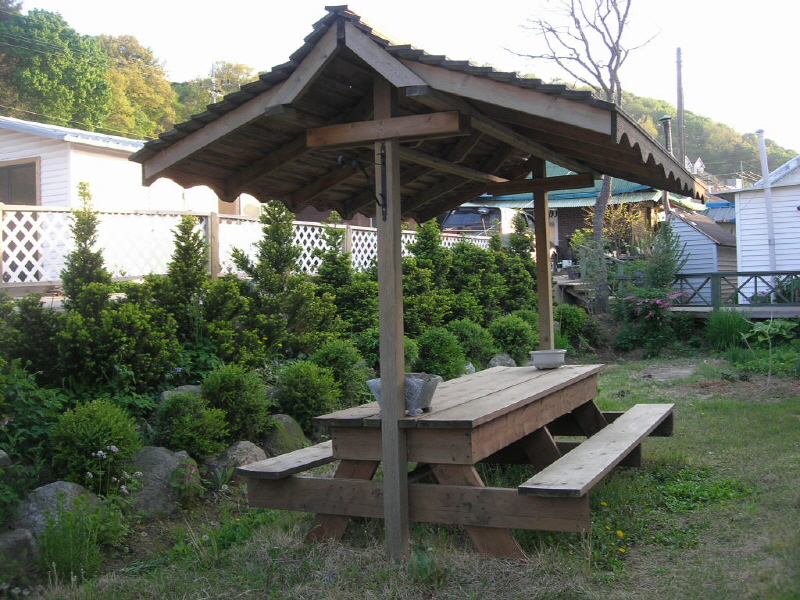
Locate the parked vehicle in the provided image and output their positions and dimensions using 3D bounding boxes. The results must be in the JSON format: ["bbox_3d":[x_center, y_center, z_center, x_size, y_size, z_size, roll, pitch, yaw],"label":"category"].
[{"bbox_3d":[2.921,-1.459,24.655,1.780,1.900,4.600,-2,0,27],"label":"parked vehicle"}]

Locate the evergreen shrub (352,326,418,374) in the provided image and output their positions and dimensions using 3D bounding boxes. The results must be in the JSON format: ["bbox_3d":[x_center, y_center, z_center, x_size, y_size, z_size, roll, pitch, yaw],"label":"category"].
[{"bbox_3d":[-0.169,0.607,9.600,0.700,0.640,0.680,-2,0,0],"label":"evergreen shrub"}]

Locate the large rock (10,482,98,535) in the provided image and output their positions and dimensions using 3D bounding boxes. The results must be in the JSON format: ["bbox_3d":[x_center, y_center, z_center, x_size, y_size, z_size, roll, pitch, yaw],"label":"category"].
[{"bbox_3d":[-2.158,1.325,5.500,0.570,0.380,0.450,-2,0,-21],"label":"large rock"}]

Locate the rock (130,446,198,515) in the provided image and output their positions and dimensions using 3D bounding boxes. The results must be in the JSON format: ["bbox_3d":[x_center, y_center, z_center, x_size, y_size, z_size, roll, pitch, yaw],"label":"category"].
[{"bbox_3d":[-1.502,1.157,5.600,0.450,0.450,0.420,-2,0,25],"label":"rock"}]

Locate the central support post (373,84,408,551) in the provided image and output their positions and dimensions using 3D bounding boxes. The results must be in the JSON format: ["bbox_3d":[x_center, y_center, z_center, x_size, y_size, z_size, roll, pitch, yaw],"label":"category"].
[{"bbox_3d":[-0.044,0.091,4.672,0.094,2.548,0.094,-2,0,25],"label":"central support post"}]

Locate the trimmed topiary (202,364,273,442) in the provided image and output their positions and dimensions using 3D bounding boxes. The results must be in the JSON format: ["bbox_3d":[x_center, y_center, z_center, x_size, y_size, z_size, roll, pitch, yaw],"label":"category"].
[{"bbox_3d":[-1.306,0.837,7.100,0.580,0.630,0.580,-2,0,0],"label":"trimmed topiary"}]

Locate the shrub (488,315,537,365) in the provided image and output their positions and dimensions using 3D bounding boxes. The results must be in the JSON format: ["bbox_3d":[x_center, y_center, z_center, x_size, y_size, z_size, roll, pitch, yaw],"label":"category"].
[{"bbox_3d":[1.563,0.577,12.200,0.670,0.740,0.670,-2,0,7],"label":"shrub"}]

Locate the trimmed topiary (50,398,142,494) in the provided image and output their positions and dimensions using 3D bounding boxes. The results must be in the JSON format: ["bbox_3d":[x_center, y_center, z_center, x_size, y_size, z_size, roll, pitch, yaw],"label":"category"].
[{"bbox_3d":[-2.074,1.001,6.000,0.630,0.660,0.620,-2,0,-19],"label":"trimmed topiary"}]

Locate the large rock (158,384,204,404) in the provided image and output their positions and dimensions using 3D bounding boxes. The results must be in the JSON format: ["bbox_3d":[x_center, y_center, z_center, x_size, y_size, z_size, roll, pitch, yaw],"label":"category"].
[{"bbox_3d":[-1.865,0.852,7.600,0.500,0.270,0.380,-2,0,-14],"label":"large rock"}]

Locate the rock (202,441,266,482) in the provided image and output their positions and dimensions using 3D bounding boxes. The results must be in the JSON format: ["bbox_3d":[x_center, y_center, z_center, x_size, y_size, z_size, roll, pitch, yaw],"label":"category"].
[{"bbox_3d":[-1.300,1.277,6.900,0.500,0.350,0.420,-2,0,-11],"label":"rock"}]

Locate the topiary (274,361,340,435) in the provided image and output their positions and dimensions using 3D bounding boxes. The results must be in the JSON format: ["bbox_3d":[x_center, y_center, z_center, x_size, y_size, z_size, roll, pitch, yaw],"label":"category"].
[{"bbox_3d":[-0.843,0.888,8.000,0.600,0.660,0.600,-2,0,0],"label":"topiary"}]

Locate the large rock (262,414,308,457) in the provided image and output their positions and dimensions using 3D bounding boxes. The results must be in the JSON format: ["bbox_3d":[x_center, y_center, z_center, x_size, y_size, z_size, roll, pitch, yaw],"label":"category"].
[{"bbox_3d":[-1.019,1.222,7.750,0.460,0.430,0.420,-2,0,-7],"label":"large rock"}]

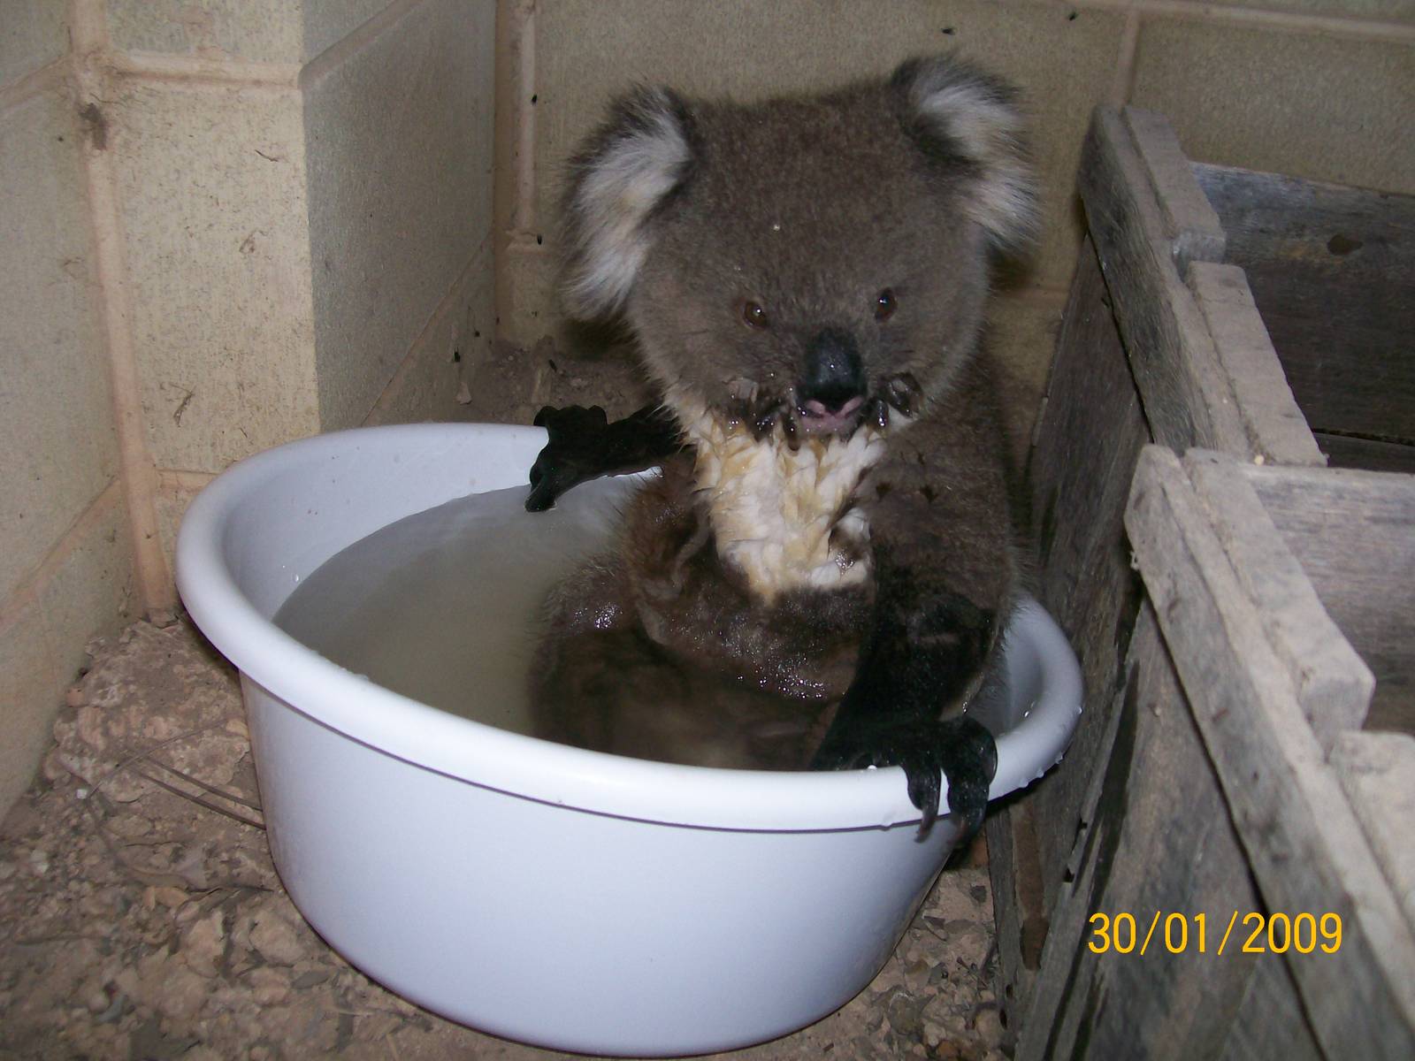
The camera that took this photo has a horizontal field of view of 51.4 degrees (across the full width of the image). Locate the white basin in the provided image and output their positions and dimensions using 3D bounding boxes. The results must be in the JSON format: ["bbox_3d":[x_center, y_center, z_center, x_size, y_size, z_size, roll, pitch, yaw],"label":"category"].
[{"bbox_3d":[-0.037,0.078,0.600,0.349,0.150,0.349,11,18,-1],"label":"white basin"}]

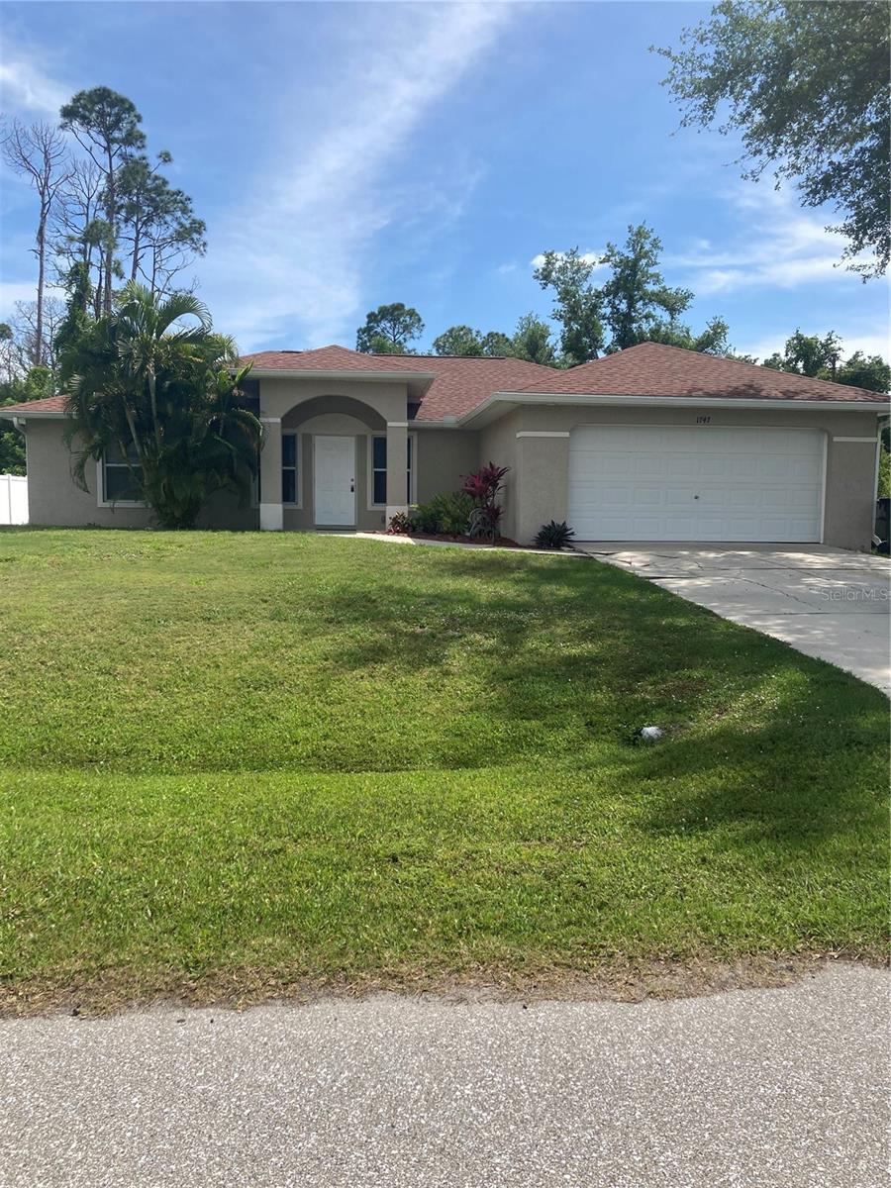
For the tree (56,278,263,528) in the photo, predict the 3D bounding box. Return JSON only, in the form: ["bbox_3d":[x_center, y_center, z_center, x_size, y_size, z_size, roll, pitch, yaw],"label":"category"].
[{"bbox_3d":[-5.785,-3.837,19.600,4.000,5.000,3.600,0,5,-7],"label":"tree"}]

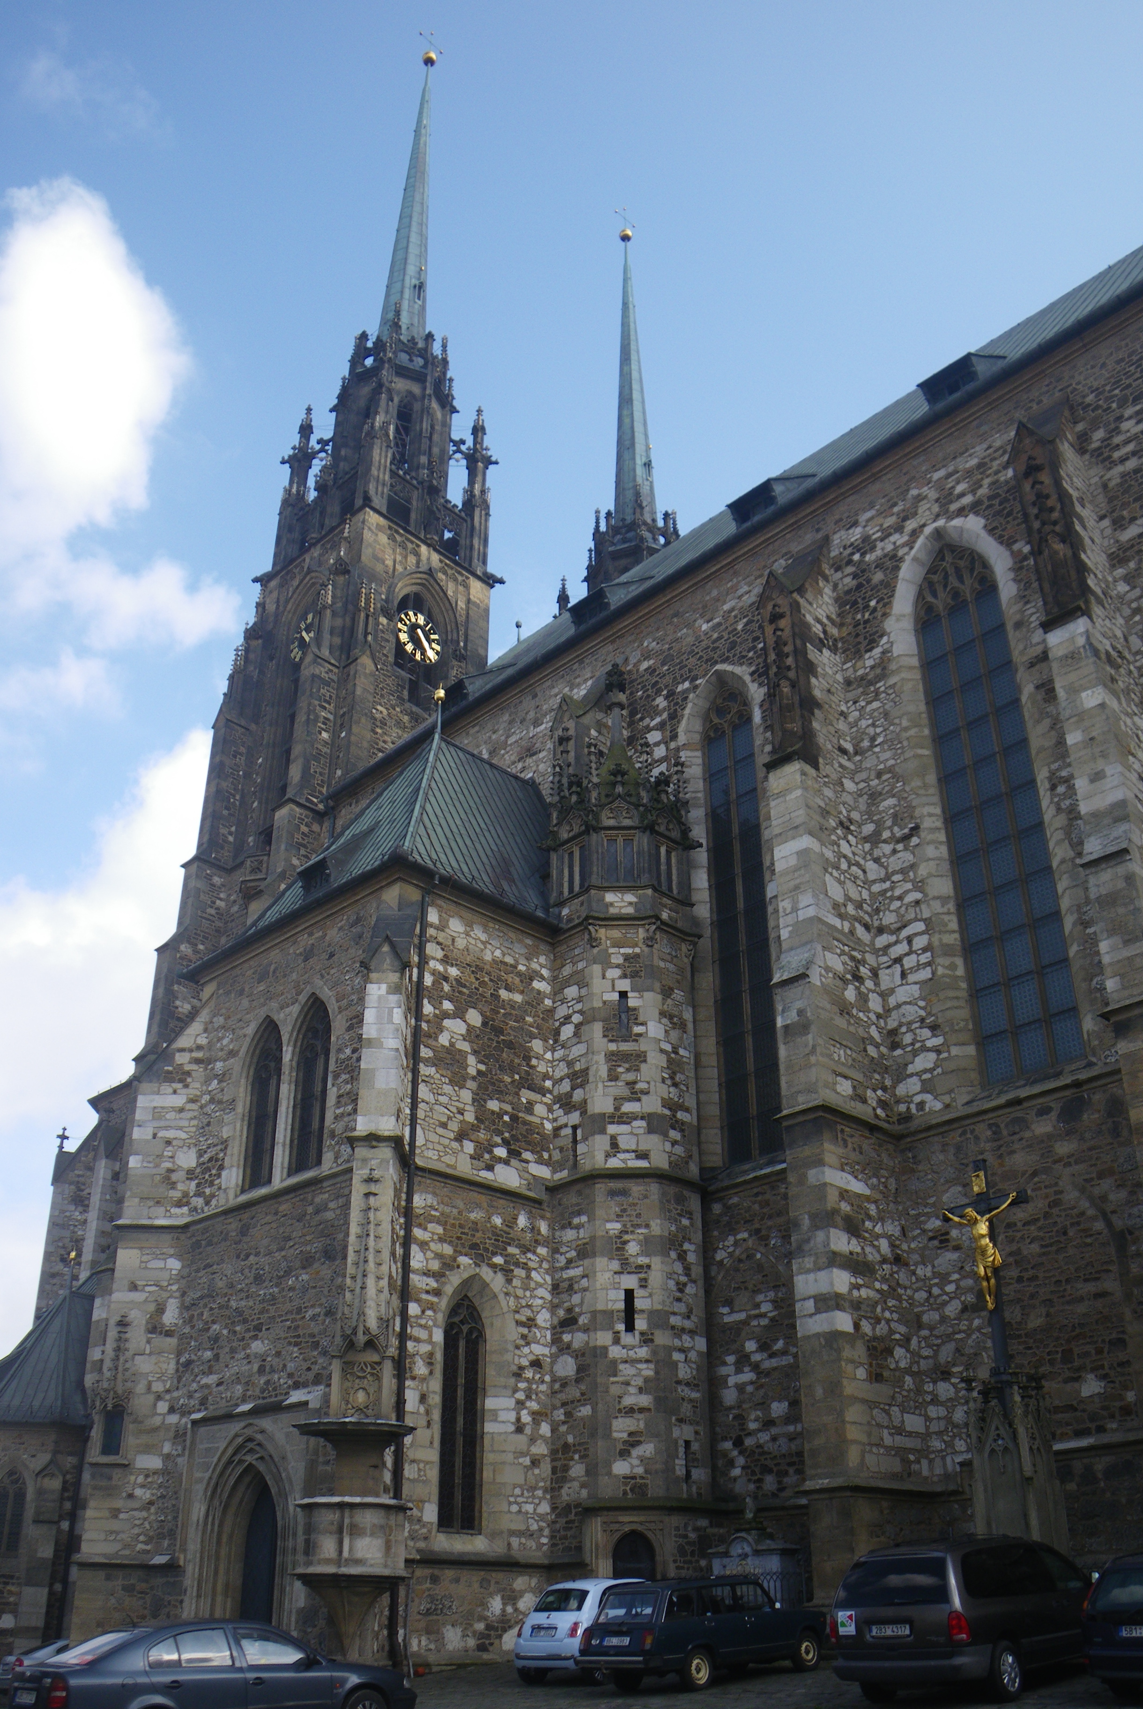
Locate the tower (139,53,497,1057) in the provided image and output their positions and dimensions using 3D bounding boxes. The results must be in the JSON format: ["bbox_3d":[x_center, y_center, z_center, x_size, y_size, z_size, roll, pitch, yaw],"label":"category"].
[{"bbox_3d":[-8.882,-11.119,60.540,10.500,81.500,10.500,-26,-38,38],"label":"tower"}]

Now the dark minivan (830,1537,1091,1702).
[{"bbox_3d":[5.570,10.020,18.270,1.950,1.750,4.900,-25,-35,36],"label":"dark minivan"}]

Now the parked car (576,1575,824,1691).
[{"bbox_3d":[2.150,12.120,21.550,4.120,1.440,1.620,22,-36,-38],"label":"parked car"}]

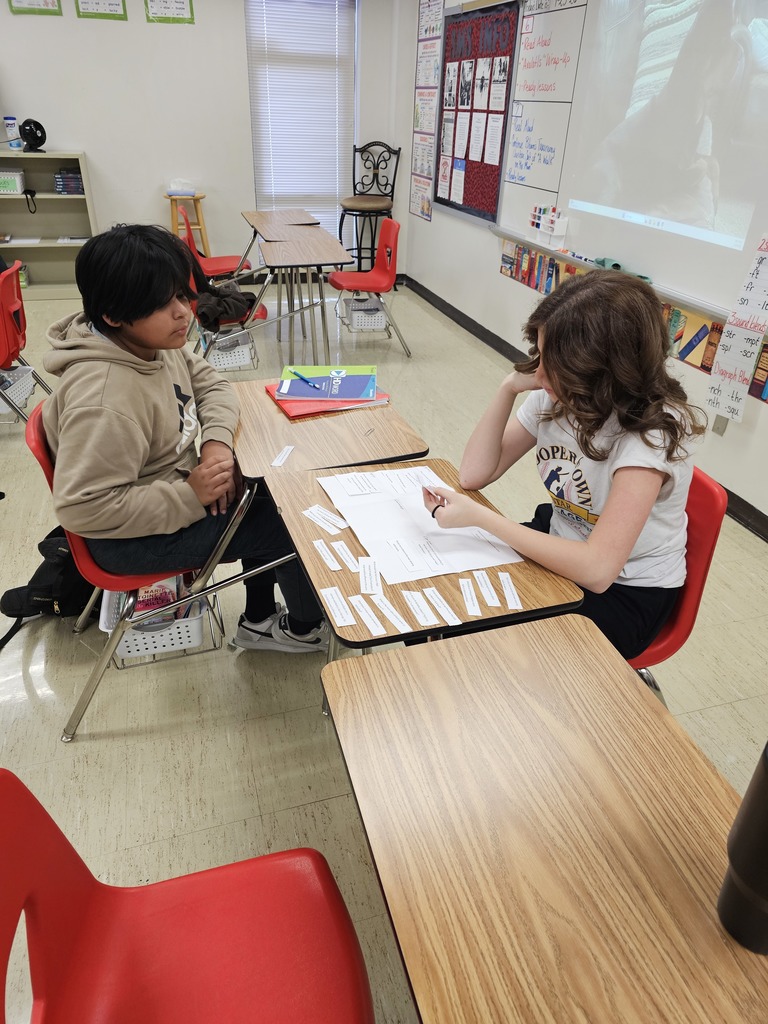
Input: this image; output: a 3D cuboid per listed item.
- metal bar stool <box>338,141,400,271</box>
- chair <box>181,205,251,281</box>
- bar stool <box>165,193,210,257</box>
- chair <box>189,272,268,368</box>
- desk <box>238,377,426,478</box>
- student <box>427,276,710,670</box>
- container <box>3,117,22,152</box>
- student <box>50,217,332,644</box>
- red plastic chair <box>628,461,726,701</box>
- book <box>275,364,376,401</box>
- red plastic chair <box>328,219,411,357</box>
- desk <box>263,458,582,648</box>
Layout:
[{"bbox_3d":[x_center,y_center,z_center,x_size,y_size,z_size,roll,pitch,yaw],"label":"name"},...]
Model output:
[{"bbox_3d":[-0.119,-2.518,5.887,0.460,1.210,0.500,8,32,9],"label":"metal bar stool"},{"bbox_3d":[-1.234,-1.801,5.015,0.530,0.820,0.480,-8,33,-16],"label":"chair"},{"bbox_3d":[-1.636,-2.256,5.764,0.390,0.780,0.390,-8,32,-16],"label":"bar stool"},{"bbox_3d":[-0.930,-1.100,3.843,0.540,0.830,0.480,-8,32,-16],"label":"chair"},{"bbox_3d":[-0.215,0.057,2.079,0.465,0.755,0.610,-9,33,-18],"label":"desk"},{"bbox_3d":[0.377,0.126,1.497,0.562,1.240,0.481,-19,37,-31],"label":"student"},{"bbox_3d":[-2.750,-2.807,5.049,0.088,0.210,0.088,-12,34,-23],"label":"container"},{"bbox_3d":[-0.481,-0.068,1.752,0.701,1.250,0.473,-3,31,-9],"label":"student"},{"bbox_3d":[0.487,0.253,1.691,0.540,0.830,0.480,-8,32,-16],"label":"red plastic chair"},{"bbox_3d":[-0.165,-0.383,2.025,0.279,0.016,0.216,2,35,0],"label":"book"},{"bbox_3d":[-0.125,-1.500,4.559,0.540,0.830,0.480,-8,32,-16],"label":"red plastic chair"},{"bbox_3d":[0.030,0.356,1.612,0.460,0.745,0.610,-9,33,-18],"label":"desk"}]

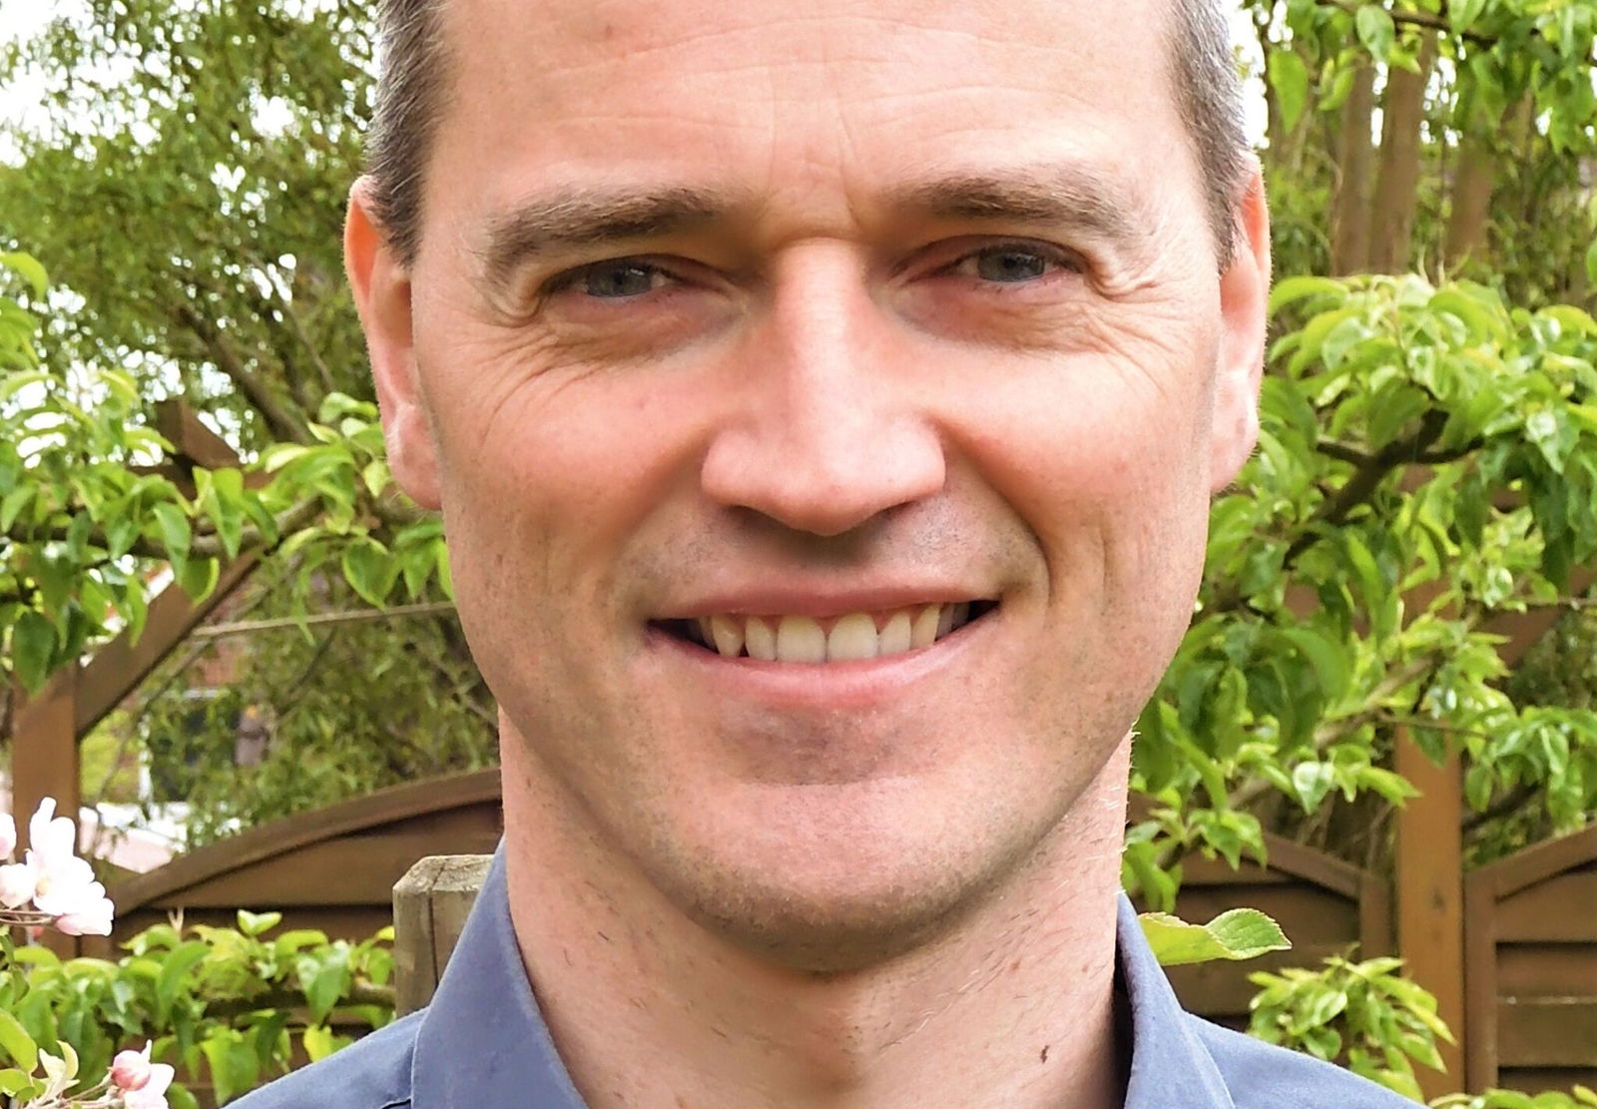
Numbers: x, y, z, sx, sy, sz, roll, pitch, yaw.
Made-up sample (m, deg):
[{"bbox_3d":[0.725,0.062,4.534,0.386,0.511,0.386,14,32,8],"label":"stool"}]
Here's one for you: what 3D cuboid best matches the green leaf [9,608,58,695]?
[{"bbox_3d":[-0.545,0.068,2.500,0.036,0.062,0.020,-1,-1,-6],"label":"green leaf"}]

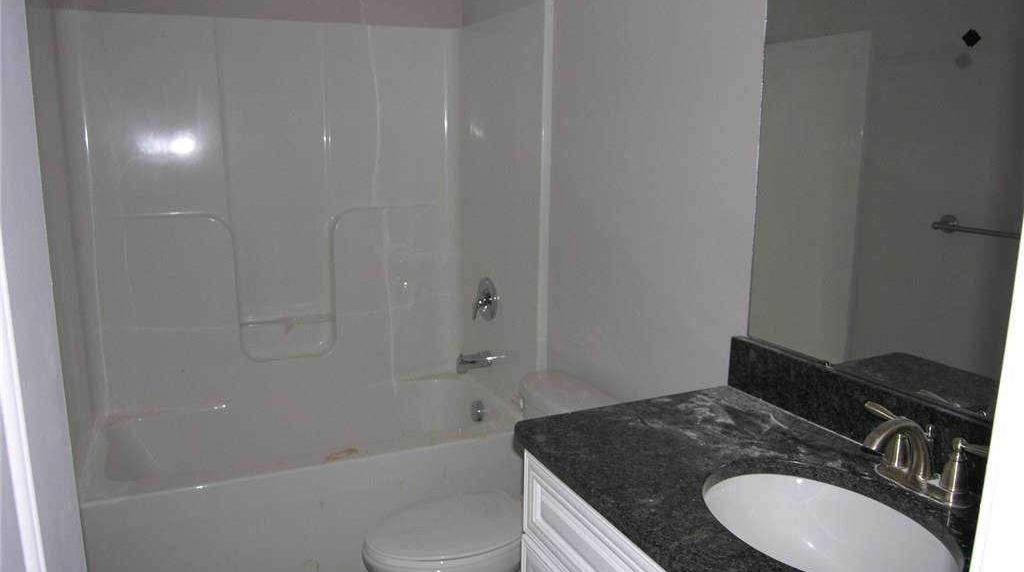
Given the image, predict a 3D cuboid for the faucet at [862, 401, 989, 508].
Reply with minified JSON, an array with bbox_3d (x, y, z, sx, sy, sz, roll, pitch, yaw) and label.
[{"bbox_3d":[0.620,0.272,1.125,0.188,0.139,0.254,-4,12,-25],"label":"faucet"}]

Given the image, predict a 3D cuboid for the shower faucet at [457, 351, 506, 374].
[{"bbox_3d":[-0.149,0.313,2.903,0.148,0.072,0.056,-4,12,-25],"label":"shower faucet"}]

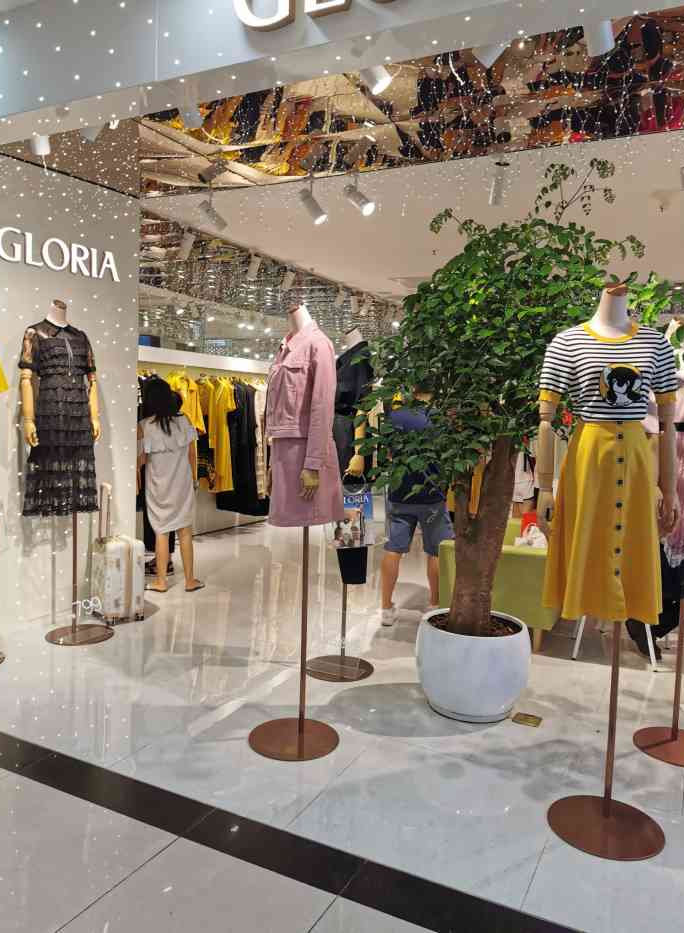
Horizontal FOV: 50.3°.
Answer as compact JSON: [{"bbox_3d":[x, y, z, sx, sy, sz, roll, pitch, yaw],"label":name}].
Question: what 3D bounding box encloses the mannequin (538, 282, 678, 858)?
[{"bbox_3d":[0.925,0.330,2.495,0.485,1.875,0.410,3,5,12],"label":"mannequin"}]

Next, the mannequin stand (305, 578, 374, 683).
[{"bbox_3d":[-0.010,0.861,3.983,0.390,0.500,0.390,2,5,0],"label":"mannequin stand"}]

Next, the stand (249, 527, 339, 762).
[{"bbox_3d":[-0.191,0.721,3.107,0.390,0.920,0.390,2,5,0],"label":"stand"}]

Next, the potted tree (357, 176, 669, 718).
[{"bbox_3d":[0.863,-0.070,3.465,1.480,2.500,1.320,2,5,0],"label":"potted tree"}]

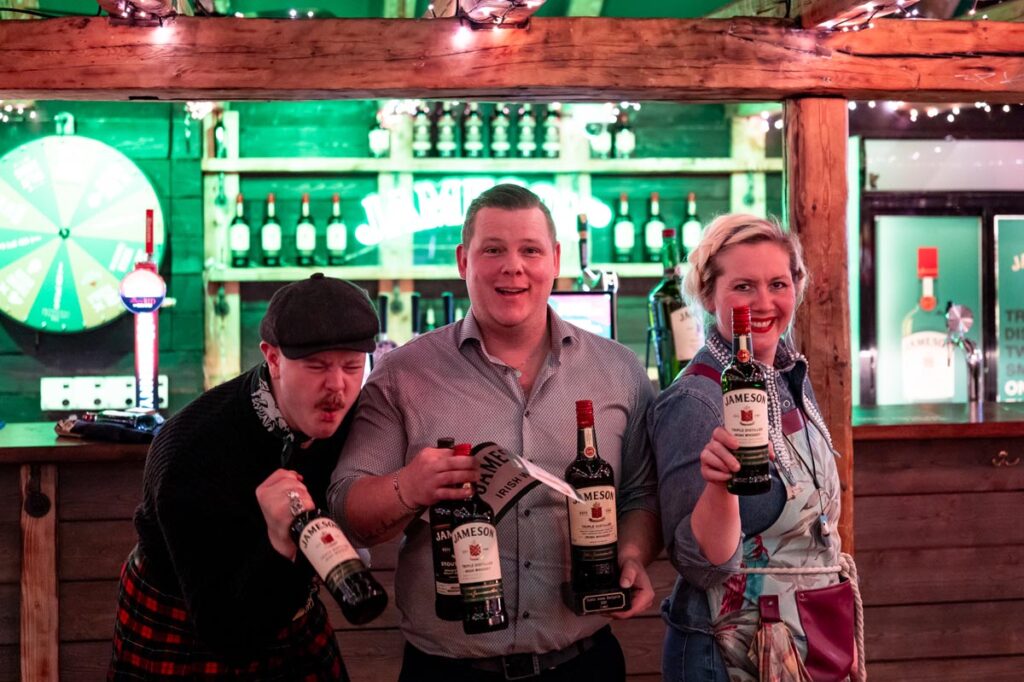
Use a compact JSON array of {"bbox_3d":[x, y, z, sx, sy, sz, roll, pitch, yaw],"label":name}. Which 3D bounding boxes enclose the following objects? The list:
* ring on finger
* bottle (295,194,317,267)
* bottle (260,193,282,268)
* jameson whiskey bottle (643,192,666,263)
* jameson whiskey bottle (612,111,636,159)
[{"bbox_3d":[-0.374,0.281,2.120,0.027,0.036,0.025,-20,0,-3],"label":"ring on finger"},{"bbox_3d":[-0.838,-0.449,4.958,0.077,0.297,0.077,-1,1,-6],"label":"bottle"},{"bbox_3d":[-0.966,-0.444,4.910,0.076,0.293,0.076,0,1,-7],"label":"bottle"},{"bbox_3d":[0.597,-0.470,5.085,0.076,0.293,0.076,0,1,-5],"label":"jameson whiskey bottle"},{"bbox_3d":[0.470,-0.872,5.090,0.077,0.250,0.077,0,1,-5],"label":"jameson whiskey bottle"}]

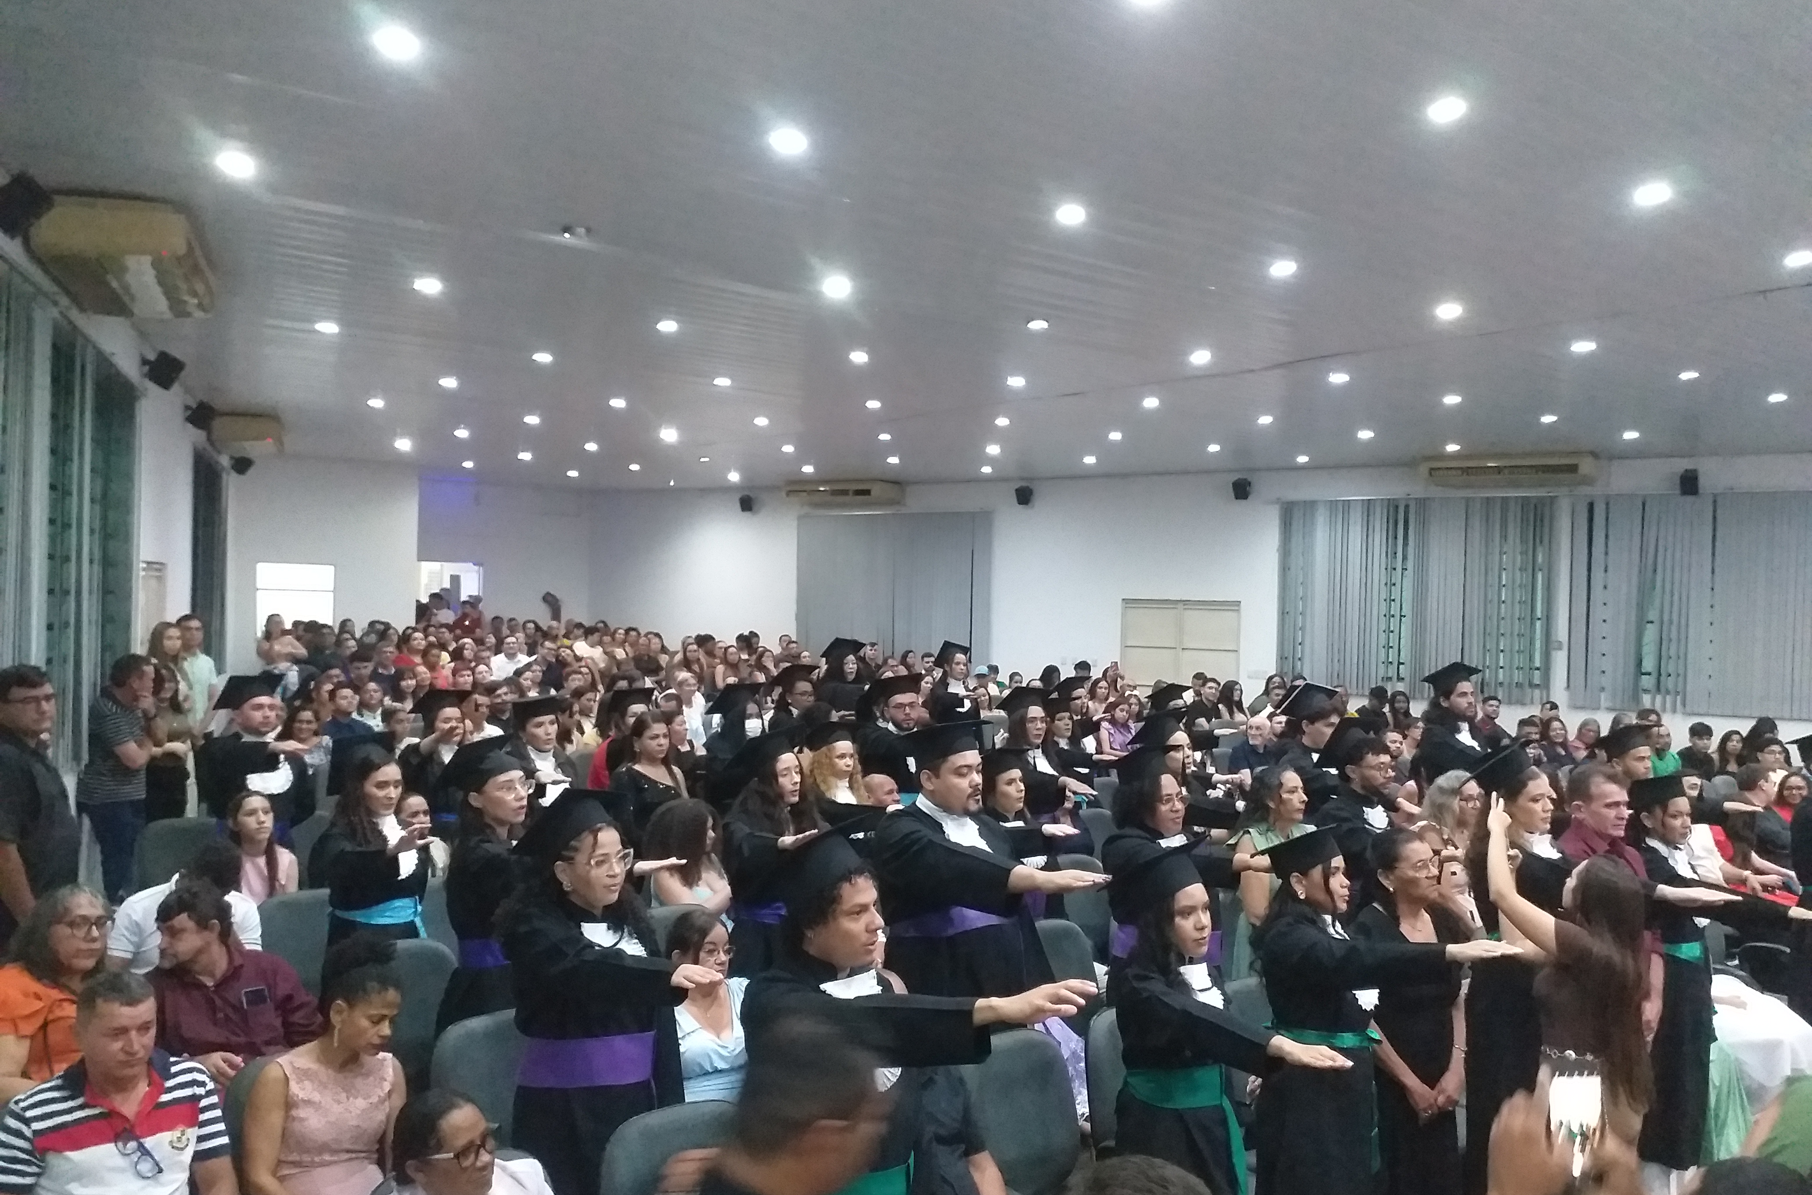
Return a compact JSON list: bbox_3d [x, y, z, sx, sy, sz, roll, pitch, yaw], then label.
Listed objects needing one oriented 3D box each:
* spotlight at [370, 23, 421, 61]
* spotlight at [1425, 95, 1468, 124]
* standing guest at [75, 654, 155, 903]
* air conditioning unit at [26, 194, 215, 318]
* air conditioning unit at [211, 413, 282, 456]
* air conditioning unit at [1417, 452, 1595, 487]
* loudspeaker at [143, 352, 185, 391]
[{"bbox_3d":[-1.557,-1.691,4.311,0.140,0.050,0.140,2,0,-39],"label":"spotlight"},{"bbox_3d":[1.777,-1.605,4.645,0.140,0.050,0.140,1,0,0],"label":"spotlight"},{"bbox_3d":[-4.145,1.109,7.394,0.420,1.634,0.500,2,0,-15],"label":"standing guest"},{"bbox_3d":[-3.755,-1.608,6.896,0.670,0.240,1.570,2,0,-21],"label":"air conditioning unit"},{"bbox_3d":[-6.590,-1.630,14.202,0.670,0.240,1.570,2,0,-21],"label":"air conditioning unit"},{"bbox_3d":[6.223,-1.307,14.641,1.570,0.240,0.670,1,0,35],"label":"air conditioning unit"},{"bbox_3d":[-4.777,-1.466,9.146,0.170,0.210,0.170,33,-13,-21],"label":"loudspeaker"}]

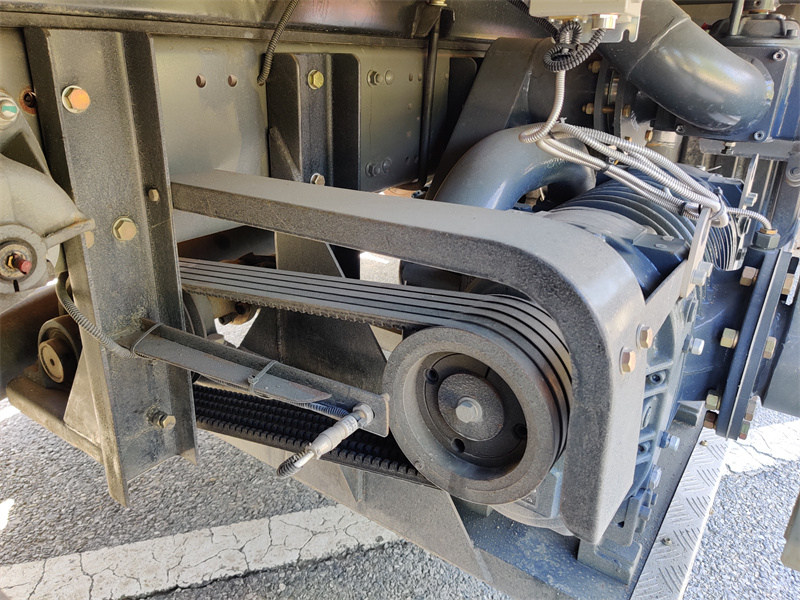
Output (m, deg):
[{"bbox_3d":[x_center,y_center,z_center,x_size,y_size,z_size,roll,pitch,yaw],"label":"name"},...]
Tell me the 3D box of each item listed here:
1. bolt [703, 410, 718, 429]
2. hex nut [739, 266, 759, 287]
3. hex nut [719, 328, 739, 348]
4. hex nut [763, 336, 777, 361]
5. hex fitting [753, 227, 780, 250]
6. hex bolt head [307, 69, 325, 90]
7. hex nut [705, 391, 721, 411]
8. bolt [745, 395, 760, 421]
[{"bbox_3d":[0.442,0.169,0.887,0.015,0.025,0.025,16,25,30],"label":"bolt"},{"bbox_3d":[0.450,-0.031,0.804,0.015,0.025,0.025,16,25,30],"label":"hex nut"},{"bbox_3d":[0.412,0.048,0.780,0.015,0.025,0.025,16,25,30],"label":"hex nut"},{"bbox_3d":[0.449,0.058,0.758,0.011,0.027,0.026,16,25,30],"label":"hex nut"},{"bbox_3d":[0.485,-0.081,0.825,0.030,0.025,0.030,16,25,30],"label":"hex fitting"},{"bbox_3d":[-0.131,-0.352,0.997,0.012,0.029,0.029,16,25,30],"label":"hex bolt head"},{"bbox_3d":[0.408,0.131,0.816,0.015,0.025,0.025,16,25,30],"label":"hex nut"},{"bbox_3d":[0.447,0.138,0.793,0.011,0.027,0.026,16,25,30],"label":"bolt"}]

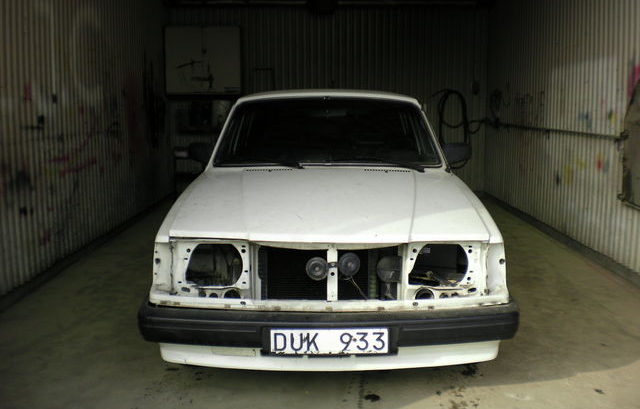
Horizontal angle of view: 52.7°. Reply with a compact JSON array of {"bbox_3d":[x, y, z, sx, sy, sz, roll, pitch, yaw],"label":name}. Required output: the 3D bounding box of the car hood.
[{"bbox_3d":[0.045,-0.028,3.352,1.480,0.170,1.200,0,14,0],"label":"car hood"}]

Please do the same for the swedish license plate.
[{"bbox_3d":[0.040,0.554,2.625,0.480,0.110,0.020,0,9,0],"label":"swedish license plate"}]

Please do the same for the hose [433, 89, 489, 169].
[{"bbox_3d":[1.956,-1.044,9.000,0.780,1.120,0.150,0,9,0],"label":"hose"}]

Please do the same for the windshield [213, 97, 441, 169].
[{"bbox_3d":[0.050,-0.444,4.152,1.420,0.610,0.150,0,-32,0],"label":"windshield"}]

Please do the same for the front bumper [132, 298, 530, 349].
[{"bbox_3d":[0.039,0.495,2.833,1.680,0.160,0.420,0,9,0],"label":"front bumper"}]

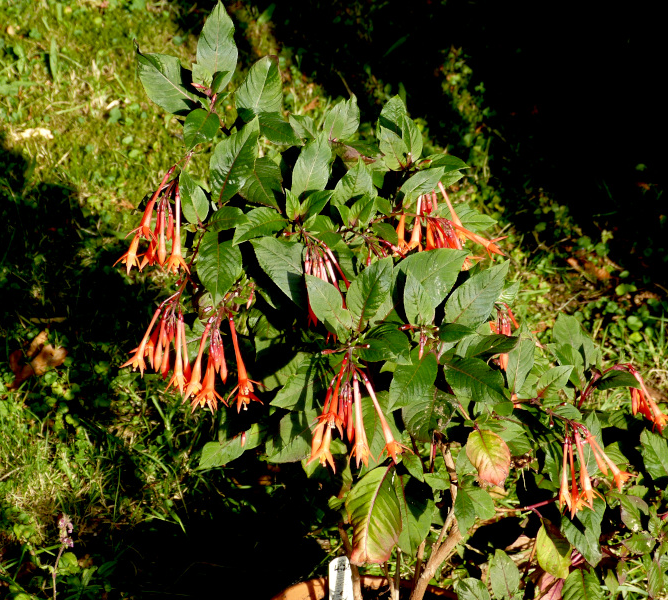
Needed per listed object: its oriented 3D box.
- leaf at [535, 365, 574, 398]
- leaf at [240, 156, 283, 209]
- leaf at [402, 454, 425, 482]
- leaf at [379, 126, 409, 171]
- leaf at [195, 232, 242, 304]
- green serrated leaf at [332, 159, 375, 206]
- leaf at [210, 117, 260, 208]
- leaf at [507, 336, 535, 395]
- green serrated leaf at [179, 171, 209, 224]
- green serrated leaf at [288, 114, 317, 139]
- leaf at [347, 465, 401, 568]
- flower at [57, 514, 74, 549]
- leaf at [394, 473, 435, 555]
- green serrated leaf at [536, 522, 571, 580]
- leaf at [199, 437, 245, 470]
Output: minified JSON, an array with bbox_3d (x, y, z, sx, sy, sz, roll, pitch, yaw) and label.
[{"bbox_3d":[0.179,0.066,2.130,0.043,0.008,0.023,-40,68,-17],"label":"leaf"},{"bbox_3d":[-0.055,-0.091,2.020,0.036,0.010,0.056,-26,70,-14],"label":"leaf"},{"bbox_3d":[0.064,0.135,2.130,0.015,0.008,0.031,-32,73,-13],"label":"leaf"},{"bbox_3d":[0.047,-0.120,2.080,0.021,0.016,0.042,-27,69,-4],"label":"leaf"},{"bbox_3d":[-0.085,-0.023,1.914,0.033,0.056,0.012,1,-12,0],"label":"leaf"},{"bbox_3d":[0.015,-0.084,1.924,0.031,0.010,0.048,4,57,10],"label":"green serrated leaf"},{"bbox_3d":[-0.073,-0.104,1.980,0.035,0.013,0.074,20,78,12],"label":"leaf"},{"bbox_3d":[0.150,0.053,2.120,0.021,0.016,0.052,14,68,-4],"label":"leaf"},{"bbox_3d":[-0.104,-0.075,1.924,0.020,0.009,0.047,-24,68,6],"label":"green serrated leaf"},{"bbox_3d":[-0.025,-0.138,2.100,0.031,0.016,0.016,41,76,20],"label":"green serrated leaf"},{"bbox_3d":[0.032,0.162,1.986,0.040,0.075,0.018,12,-4,10],"label":"leaf"},{"bbox_3d":[-0.237,0.205,2.330,0.015,0.028,0.015,0,28,0],"label":"flower"},{"bbox_3d":[0.065,0.174,2.140,0.034,0.016,0.069,-6,73,-8],"label":"leaf"},{"bbox_3d":[0.177,0.202,2.120,0.026,0.052,0.009,-22,-6,10],"label":"green serrated leaf"},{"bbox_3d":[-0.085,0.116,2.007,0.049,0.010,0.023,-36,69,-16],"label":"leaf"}]

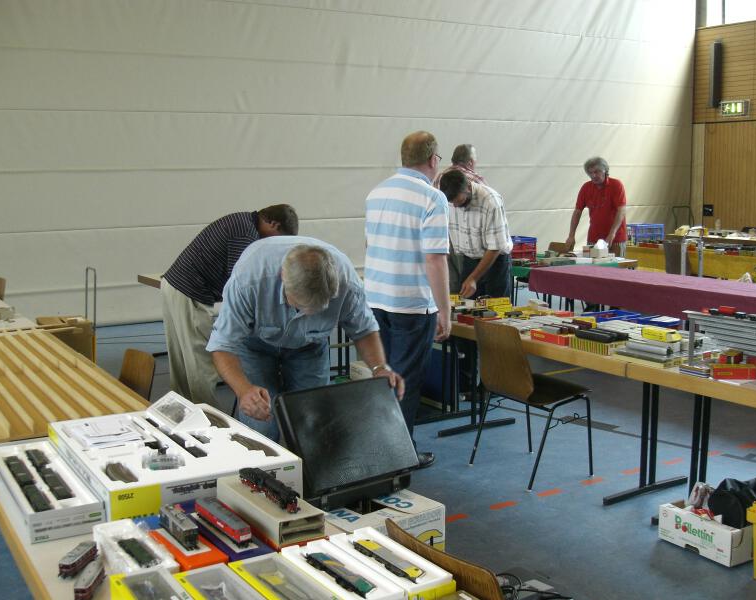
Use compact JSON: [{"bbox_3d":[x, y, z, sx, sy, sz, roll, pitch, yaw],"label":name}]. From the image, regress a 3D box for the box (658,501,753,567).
[{"bbox_3d":[1.408,0.957,3.673,0.260,0.145,0.345,-5,9,-33],"label":"box"}]

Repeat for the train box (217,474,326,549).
[{"bbox_3d":[-0.245,0.459,1.961,0.103,0.051,0.320,-5,9,-32],"label":"train box"}]

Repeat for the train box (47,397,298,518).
[{"bbox_3d":[-0.556,0.417,2.306,0.449,0.100,0.637,-5,9,-31],"label":"train box"}]

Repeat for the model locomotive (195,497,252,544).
[{"bbox_3d":[-0.326,0.462,1.847,0.036,0.043,0.195,-6,9,-33],"label":"model locomotive"}]

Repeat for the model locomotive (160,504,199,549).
[{"bbox_3d":[-0.418,0.475,1.861,0.031,0.045,0.160,-5,9,-32],"label":"model locomotive"}]

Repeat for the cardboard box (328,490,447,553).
[{"bbox_3d":[-0.058,0.923,3.512,0.420,0.255,0.500,-7,10,-37],"label":"cardboard box"}]

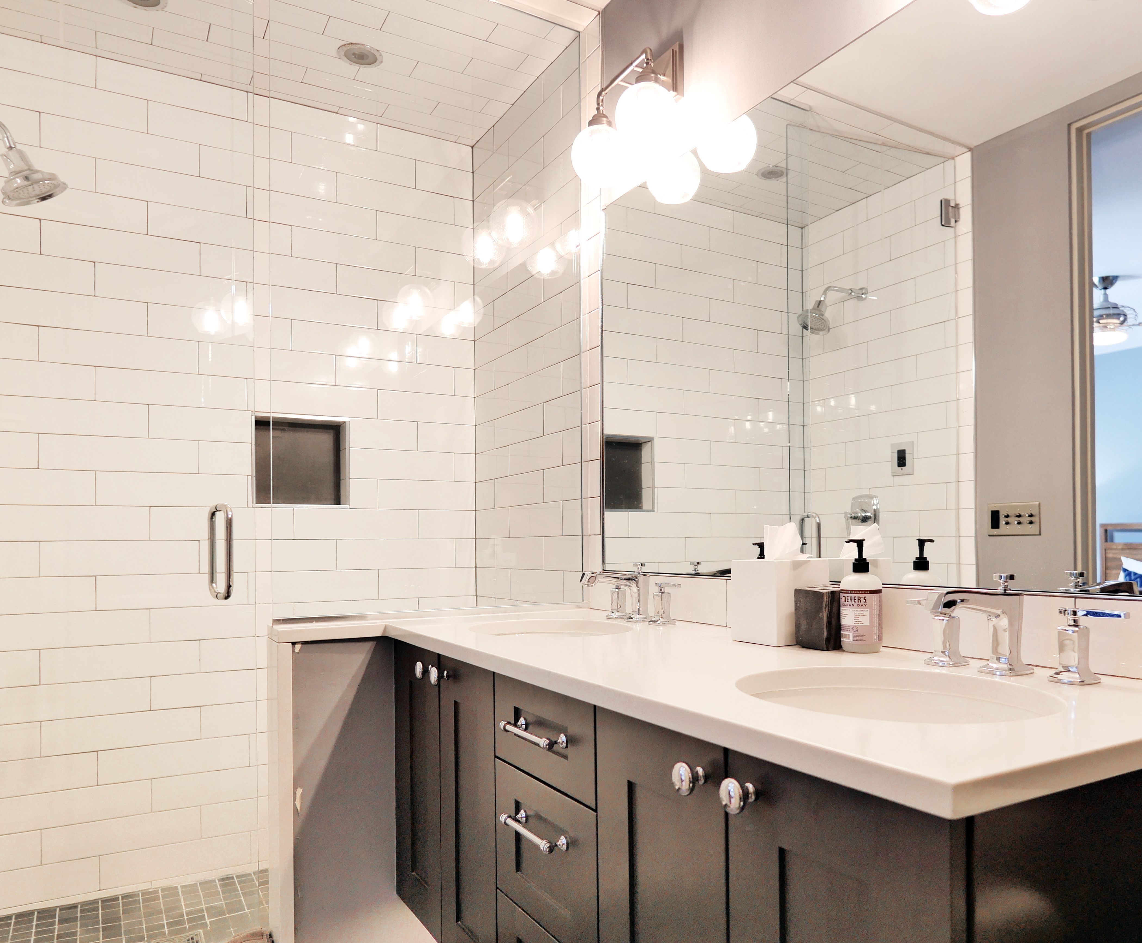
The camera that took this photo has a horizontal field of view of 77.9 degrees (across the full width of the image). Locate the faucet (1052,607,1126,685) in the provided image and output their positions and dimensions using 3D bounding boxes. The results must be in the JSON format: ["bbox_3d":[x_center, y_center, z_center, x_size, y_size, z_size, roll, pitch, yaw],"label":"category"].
[{"bbox_3d":[0.663,0.221,0.907,0.046,0.092,0.073,1,-3,-28],"label":"faucet"}]

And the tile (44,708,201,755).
[{"bbox_3d":[-1.335,0.774,2.115,0.406,0.101,0.010,1,-3,-25],"label":"tile"}]

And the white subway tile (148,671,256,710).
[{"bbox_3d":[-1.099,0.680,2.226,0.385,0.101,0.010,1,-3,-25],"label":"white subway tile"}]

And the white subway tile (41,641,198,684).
[{"bbox_3d":[-1.341,0.570,2.122,0.407,0.102,0.010,1,-3,-25],"label":"white subway tile"}]

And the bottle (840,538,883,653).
[{"bbox_3d":[0.489,0.207,1.199,0.070,0.188,0.067,2,-3,-35],"label":"bottle"}]

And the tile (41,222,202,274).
[{"bbox_3d":[-1.349,-0.668,2.128,0.407,0.102,0.010,1,-3,-25],"label":"tile"}]

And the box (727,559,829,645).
[{"bbox_3d":[0.385,0.234,1.308,0.127,0.146,0.117,1,-3,-28],"label":"box"}]

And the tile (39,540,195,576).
[{"bbox_3d":[-1.339,0.259,2.118,0.406,0.101,0.010,1,-3,-25],"label":"tile"}]

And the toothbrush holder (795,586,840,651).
[{"bbox_3d":[0.449,0.259,1.247,0.069,0.099,0.069,1,-3,-30],"label":"toothbrush holder"}]

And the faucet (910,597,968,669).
[{"bbox_3d":[0.554,0.239,1.068,0.046,0.092,0.076,1,-3,-28],"label":"faucet"}]

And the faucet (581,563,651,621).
[{"bbox_3d":[0.112,0.288,1.694,0.168,0.134,0.052,1,-3,-30],"label":"faucet"}]

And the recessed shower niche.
[{"bbox_3d":[-0.907,-0.023,2.379,0.300,0.300,0.100,1,-3,-27],"label":"recessed shower niche"}]

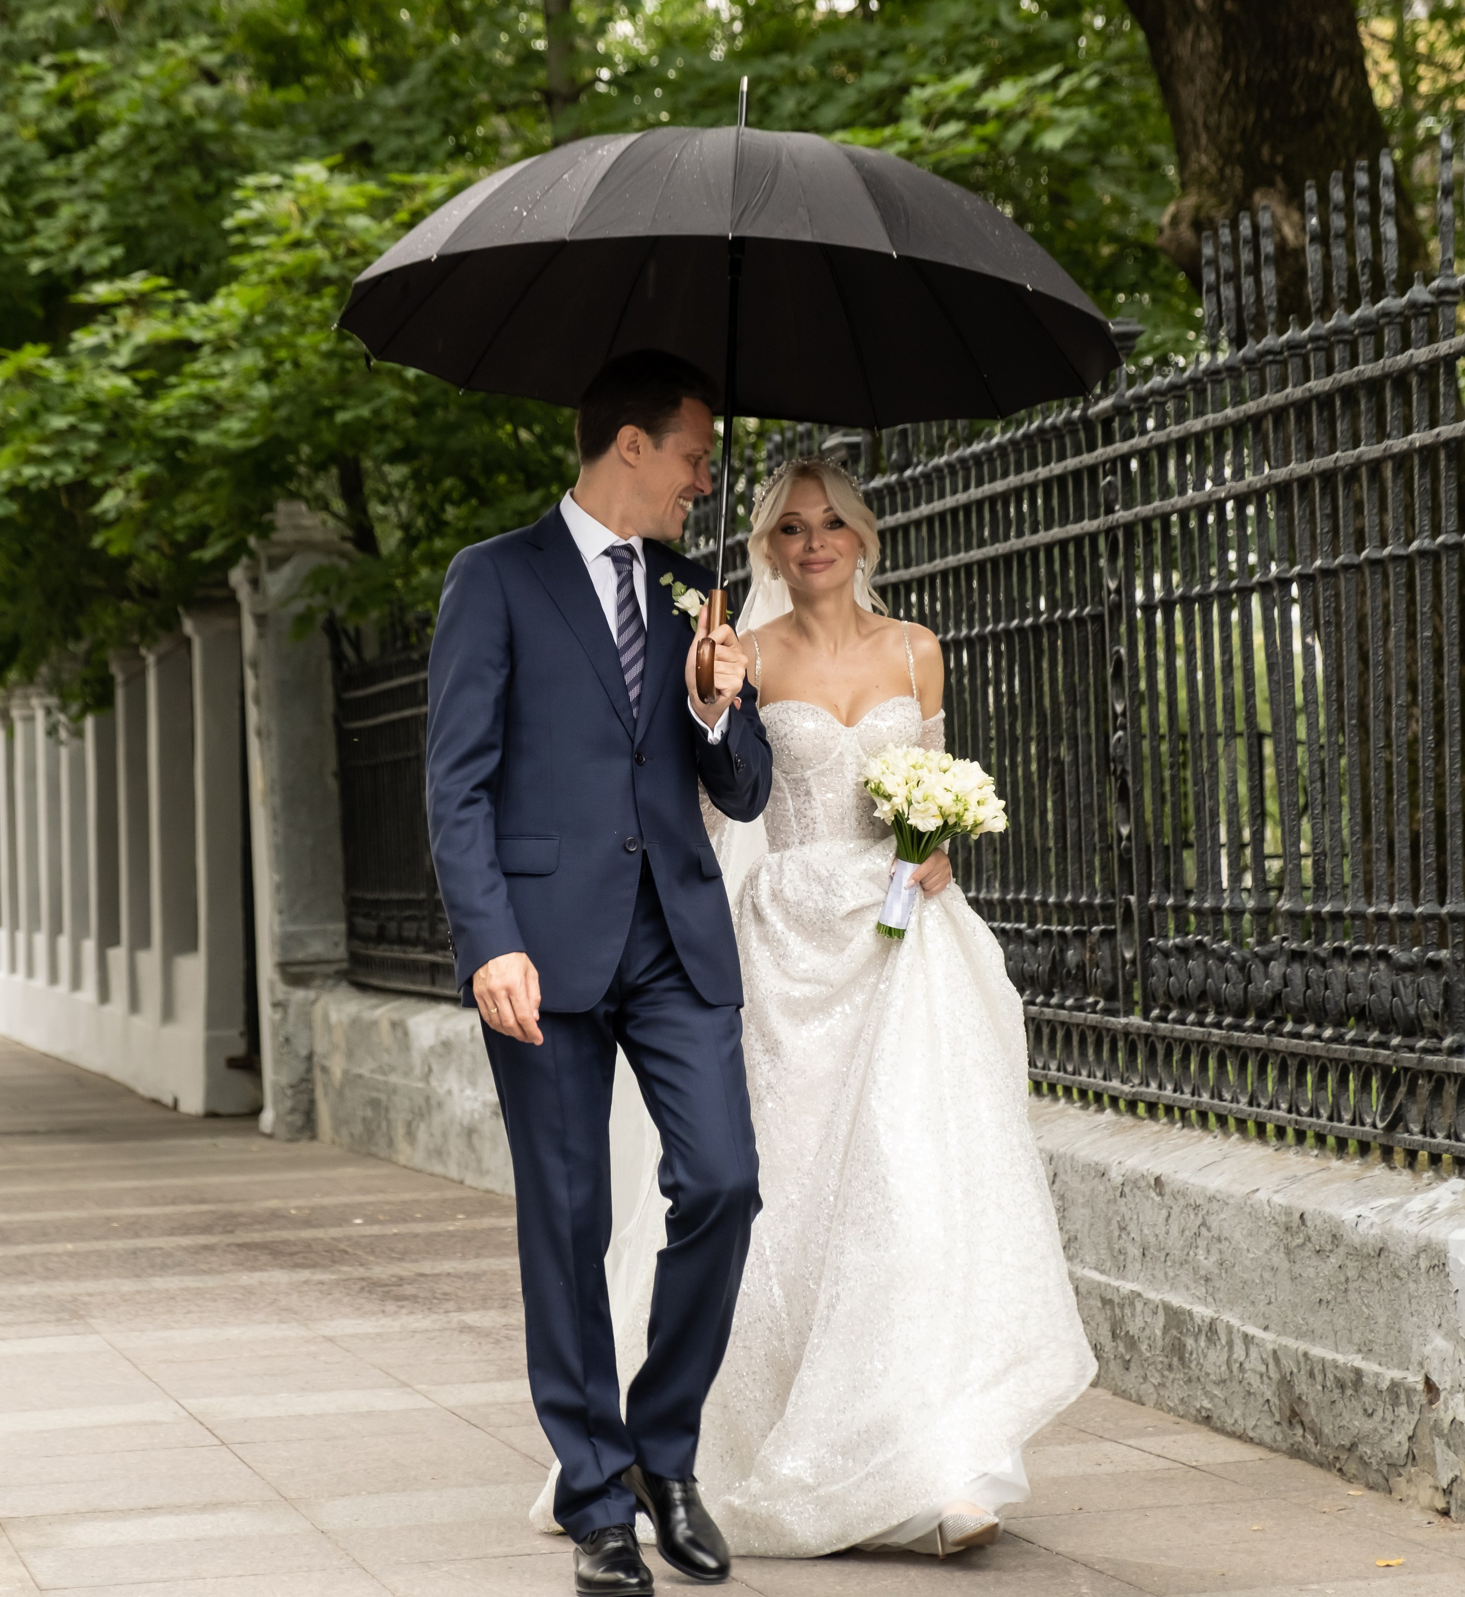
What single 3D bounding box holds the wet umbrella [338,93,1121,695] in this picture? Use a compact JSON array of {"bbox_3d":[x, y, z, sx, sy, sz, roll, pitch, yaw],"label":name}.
[{"bbox_3d":[-0.006,-0.594,7.290,1.150,0.915,1.150,4,-9,-6],"label":"wet umbrella"}]

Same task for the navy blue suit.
[{"bbox_3d":[-0.201,0.323,7.520,0.510,1.530,0.500,-2,-1,-13],"label":"navy blue suit"}]

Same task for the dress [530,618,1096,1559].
[{"bbox_3d":[0.116,0.440,7.930,0.800,1.430,0.900,-2,-1,-9],"label":"dress"}]

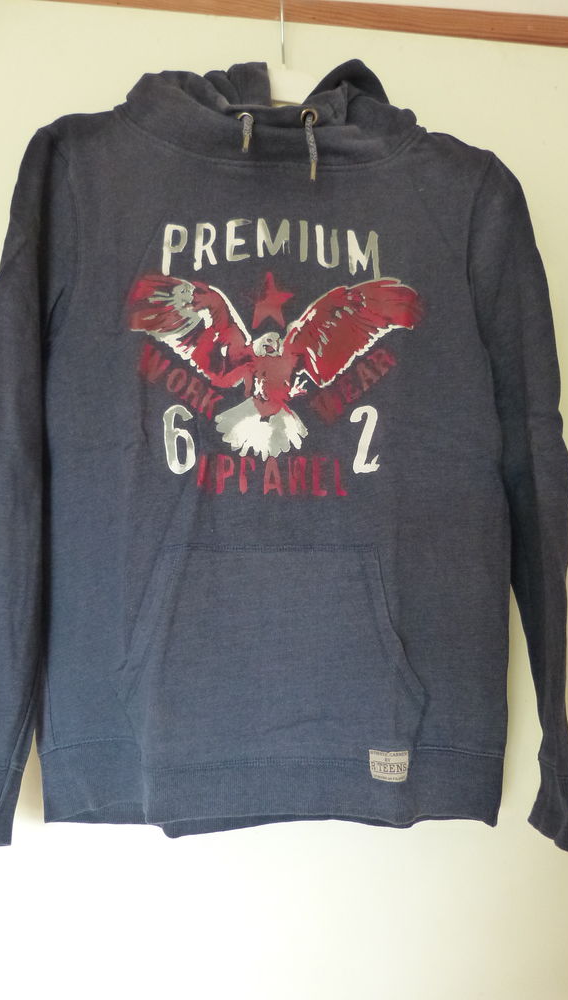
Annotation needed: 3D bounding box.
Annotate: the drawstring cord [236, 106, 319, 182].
[{"bbox_3d":[-0.006,-0.353,0.720,0.082,0.080,0.024,0,-1,-6],"label":"drawstring cord"}]

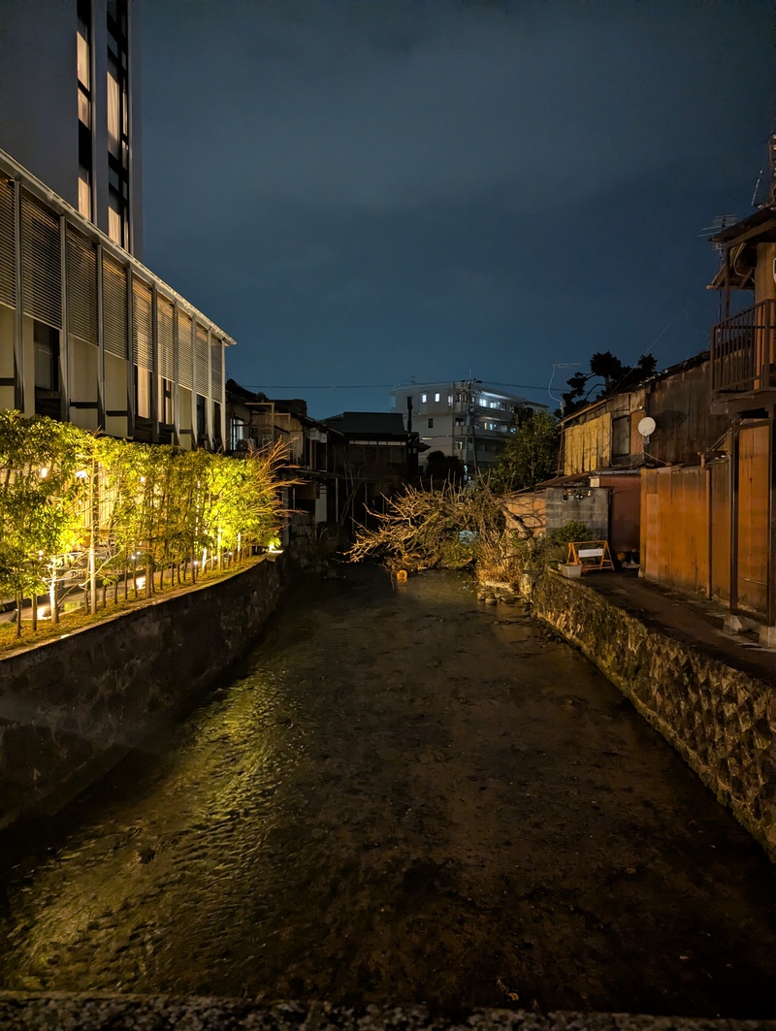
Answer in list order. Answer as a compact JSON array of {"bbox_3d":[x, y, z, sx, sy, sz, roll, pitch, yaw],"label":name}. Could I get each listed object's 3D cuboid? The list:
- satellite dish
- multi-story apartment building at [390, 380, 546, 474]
[{"bbox_3d":[6.248,-2.103,17.300,0.470,0.570,0.360,1,-6,40],"label":"satellite dish"},{"bbox_3d":[11.100,-8.800,95.500,12.400,14.200,18.500,1,2,41],"label":"multi-story apartment building"}]

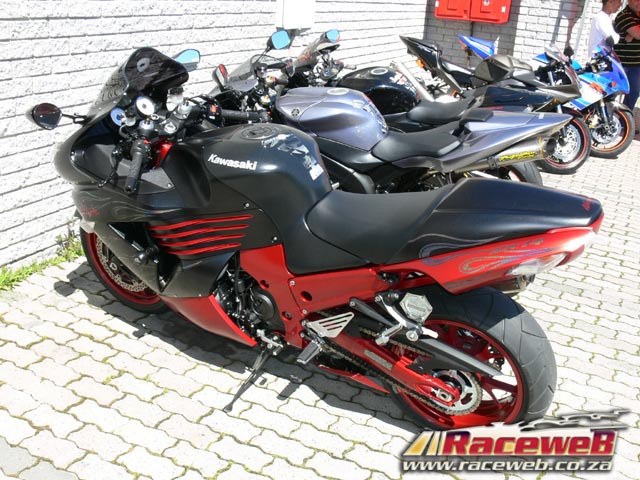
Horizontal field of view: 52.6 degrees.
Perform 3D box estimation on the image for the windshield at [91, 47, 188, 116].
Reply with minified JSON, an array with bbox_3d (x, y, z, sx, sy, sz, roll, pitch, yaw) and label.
[{"bbox_3d":[-0.729,-0.567,2.374,0.420,0.300,0.370,16,34,26],"label":"windshield"}]

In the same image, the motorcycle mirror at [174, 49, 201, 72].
[{"bbox_3d":[-0.539,-0.713,2.626,0.065,0.095,0.150,16,35,39],"label":"motorcycle mirror"}]

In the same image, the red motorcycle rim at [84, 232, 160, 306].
[{"bbox_3d":[-0.795,0.059,2.795,0.460,0.460,0.110,16,34,26],"label":"red motorcycle rim"}]

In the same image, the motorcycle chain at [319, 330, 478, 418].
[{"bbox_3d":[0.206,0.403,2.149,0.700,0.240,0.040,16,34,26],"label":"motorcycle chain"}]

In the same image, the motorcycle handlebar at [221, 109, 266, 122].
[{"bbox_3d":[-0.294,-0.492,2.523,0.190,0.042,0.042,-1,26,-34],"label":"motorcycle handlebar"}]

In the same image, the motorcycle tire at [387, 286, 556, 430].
[{"bbox_3d":[0.461,0.407,2.139,0.620,0.620,0.190,16,34,26],"label":"motorcycle tire"}]

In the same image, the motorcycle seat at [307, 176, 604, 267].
[{"bbox_3d":[0.363,-0.073,1.917,0.850,0.270,0.330,16,34,26],"label":"motorcycle seat"}]

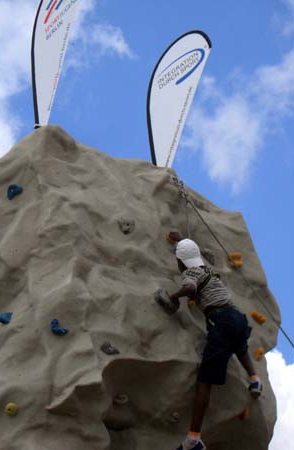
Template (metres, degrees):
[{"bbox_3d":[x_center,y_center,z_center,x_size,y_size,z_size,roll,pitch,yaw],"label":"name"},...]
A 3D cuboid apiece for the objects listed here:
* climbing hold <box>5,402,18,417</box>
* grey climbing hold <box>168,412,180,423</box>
[{"bbox_3d":[-0.956,1.302,7.249,0.098,0.098,0.065,-5,-29,4],"label":"climbing hold"},{"bbox_3d":[0.200,1.397,7.454,0.090,0.075,0.065,0,-29,-4],"label":"grey climbing hold"}]

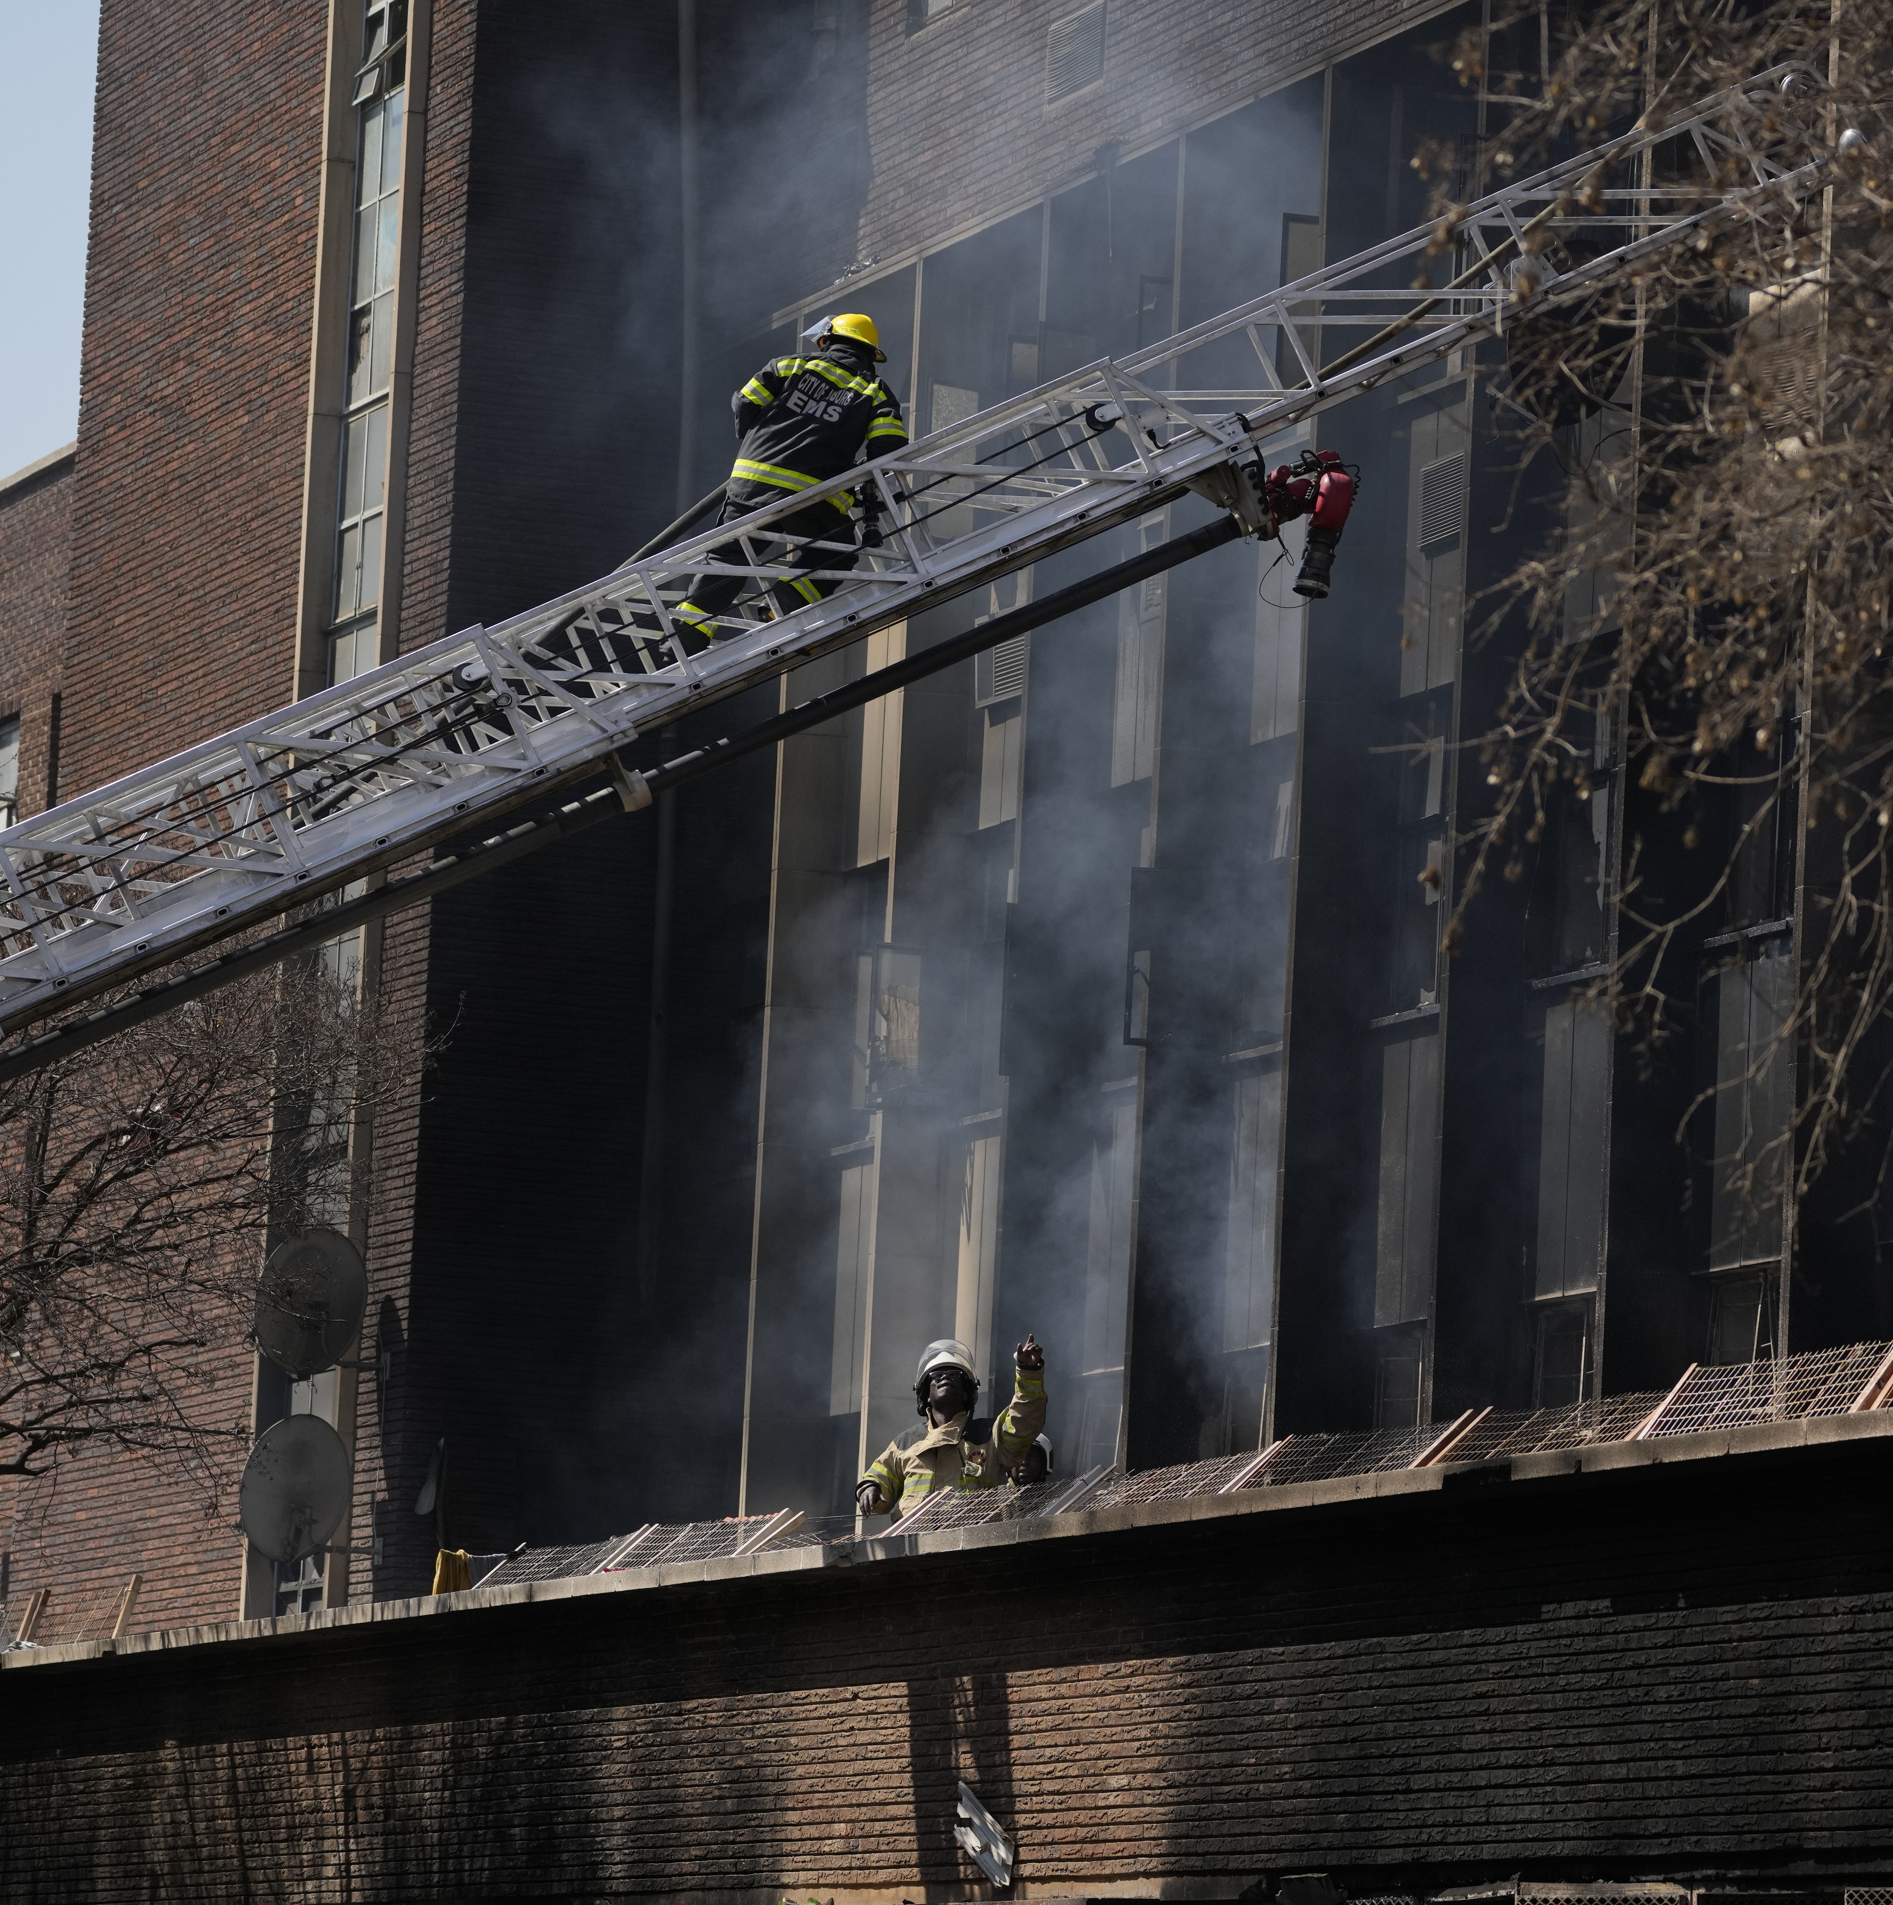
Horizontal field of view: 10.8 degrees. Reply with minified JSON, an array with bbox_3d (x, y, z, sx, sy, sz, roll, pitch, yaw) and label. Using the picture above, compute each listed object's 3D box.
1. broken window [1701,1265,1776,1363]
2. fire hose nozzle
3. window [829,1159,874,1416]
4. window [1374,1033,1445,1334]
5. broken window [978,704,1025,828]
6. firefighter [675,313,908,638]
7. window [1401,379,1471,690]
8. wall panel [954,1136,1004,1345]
[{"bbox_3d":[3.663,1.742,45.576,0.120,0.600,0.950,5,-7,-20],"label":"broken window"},{"bbox_3d":[1.546,-1.813,42.500,0.400,0.600,0.350,11,-12,-10],"label":"fire hose nozzle"},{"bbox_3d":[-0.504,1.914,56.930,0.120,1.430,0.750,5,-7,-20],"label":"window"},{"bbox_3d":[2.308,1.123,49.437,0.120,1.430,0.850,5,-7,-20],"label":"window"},{"bbox_3d":[0.309,-1.010,53.909,0.070,0.680,0.680,5,-8,-20],"label":"broken window"},{"bbox_3d":[-0.646,-1.917,40.500,0.920,1.420,0.650,2,-7,7],"label":"firefighter"},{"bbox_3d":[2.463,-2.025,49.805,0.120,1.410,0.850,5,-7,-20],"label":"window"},{"bbox_3d":[0.218,1.627,53.488,0.060,1.300,0.720,5,-8,-20],"label":"wall panel"}]

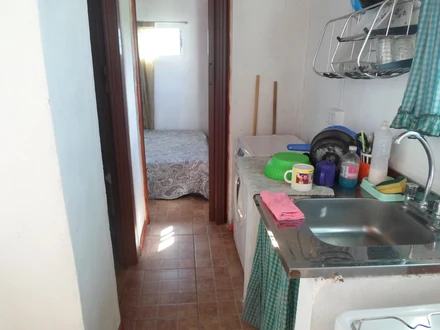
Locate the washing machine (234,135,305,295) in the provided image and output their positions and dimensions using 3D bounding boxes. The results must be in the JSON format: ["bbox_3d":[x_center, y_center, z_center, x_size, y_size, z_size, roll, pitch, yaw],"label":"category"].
[{"bbox_3d":[0.379,0.269,2.305,0.484,0.841,0.625,-1,18,-5],"label":"washing machine"}]

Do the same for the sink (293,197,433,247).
[{"bbox_3d":[0.455,0.243,1.042,0.375,0.160,0.320,-1,18,-5],"label":"sink"}]

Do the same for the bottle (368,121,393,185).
[{"bbox_3d":[0.654,-0.051,1.275,0.073,0.252,0.073,-1,18,-5],"label":"bottle"}]

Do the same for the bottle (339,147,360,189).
[{"bbox_3d":[0.520,0.007,1.264,0.085,0.159,0.085,-1,18,-5],"label":"bottle"}]

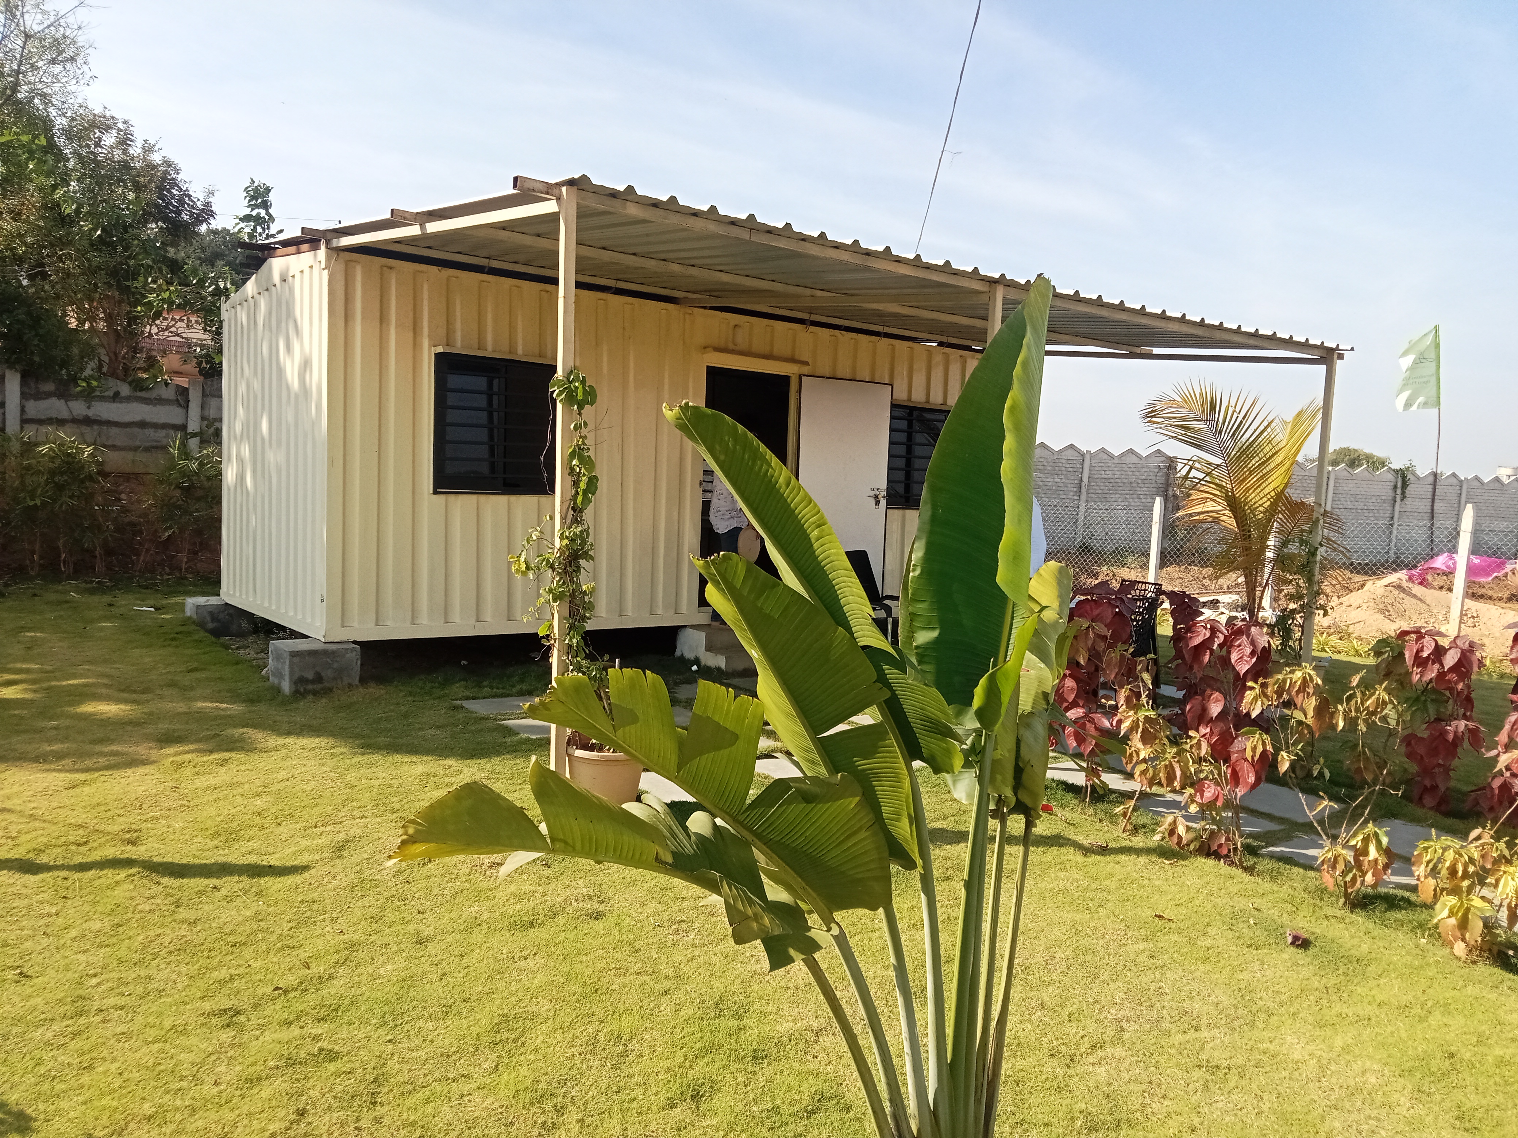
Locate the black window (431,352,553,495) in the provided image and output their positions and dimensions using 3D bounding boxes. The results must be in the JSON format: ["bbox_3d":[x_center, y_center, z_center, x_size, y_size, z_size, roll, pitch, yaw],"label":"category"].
[{"bbox_3d":[-1.885,-1.032,8.987,1.000,0.980,0.080,-1,4,-35],"label":"black window"}]

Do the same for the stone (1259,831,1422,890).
[{"bbox_3d":[2.388,1.189,4.946,0.470,0.050,0.570,-1,4,-39],"label":"stone"}]

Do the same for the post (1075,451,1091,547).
[{"bbox_3d":[5.970,-1.266,22.600,0.130,1.800,0.130,0,4,-25],"label":"post"}]

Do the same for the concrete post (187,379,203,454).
[{"bbox_3d":[-7.164,-1.808,15.600,0.150,1.200,0.130,-1,4,-35],"label":"concrete post"}]

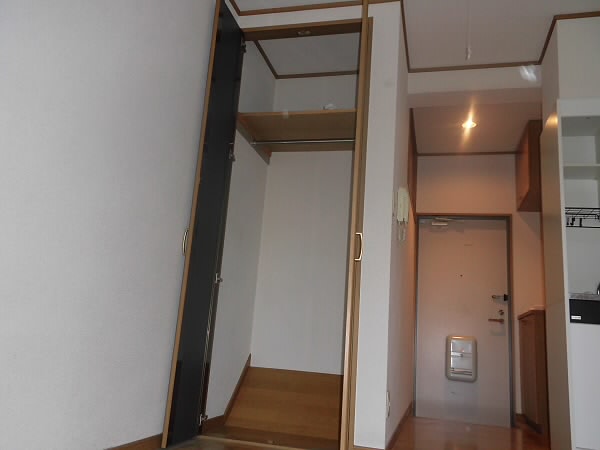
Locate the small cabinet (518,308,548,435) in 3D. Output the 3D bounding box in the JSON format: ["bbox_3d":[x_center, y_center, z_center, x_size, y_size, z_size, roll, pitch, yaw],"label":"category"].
[{"bbox_3d":[2.012,1.163,3.884,0.350,0.880,0.630,1,-13,16],"label":"small cabinet"}]

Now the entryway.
[{"bbox_3d":[1.490,0.852,4.460,0.800,1.880,0.050,1,-13,16],"label":"entryway"}]

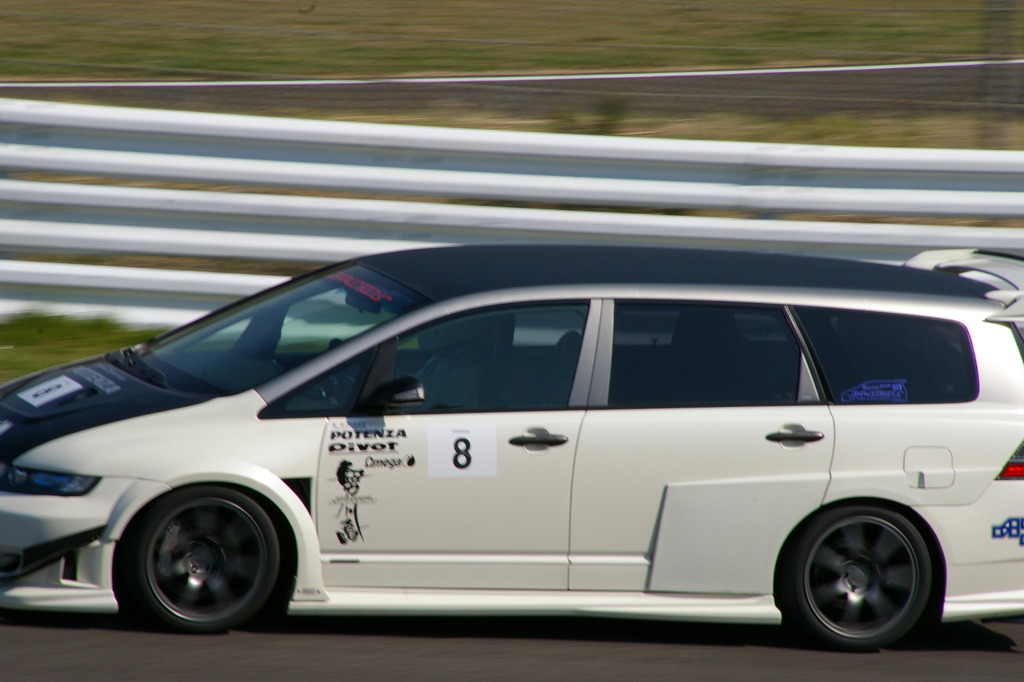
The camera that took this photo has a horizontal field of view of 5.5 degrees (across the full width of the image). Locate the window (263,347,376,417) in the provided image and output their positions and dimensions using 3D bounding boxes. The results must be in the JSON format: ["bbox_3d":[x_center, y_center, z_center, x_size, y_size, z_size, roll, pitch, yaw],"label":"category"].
[{"bbox_3d":[-0.795,0.173,43.632,0.492,0.317,0.050,3,-15,-12],"label":"window"}]

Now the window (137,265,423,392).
[{"bbox_3d":[-0.967,-0.077,44.364,0.991,0.113,1.400,-25,14,-13],"label":"window"}]

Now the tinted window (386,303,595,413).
[{"bbox_3d":[-0.091,0.069,43.839,0.856,0.481,0.050,2,-13,-16],"label":"tinted window"}]

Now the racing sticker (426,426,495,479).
[{"bbox_3d":[-0.204,0.453,43.754,0.298,0.214,0.010,2,2,-17],"label":"racing sticker"}]

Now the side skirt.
[{"bbox_3d":[0.091,1.089,43.917,2.120,0.125,0.120,2,7,-18],"label":"side skirt"}]

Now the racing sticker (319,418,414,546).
[{"bbox_3d":[-0.591,0.583,43.652,0.405,0.520,0.010,2,3,-16],"label":"racing sticker"}]

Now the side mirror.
[{"bbox_3d":[-0.492,0.217,43.566,0.180,0.140,0.230,2,7,-18],"label":"side mirror"}]

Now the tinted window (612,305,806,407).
[{"bbox_3d":[0.792,0.068,44.119,0.844,0.456,0.050,2,-13,-18],"label":"tinted window"}]

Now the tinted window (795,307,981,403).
[{"bbox_3d":[1.560,0.069,44.399,0.807,0.409,0.060,1,-12,-21],"label":"tinted window"}]

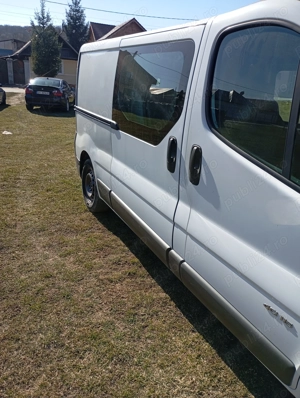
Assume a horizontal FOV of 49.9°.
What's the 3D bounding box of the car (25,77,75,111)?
[{"bbox_3d":[-4.791,-5.156,15.766,1.820,1.430,4.530,1,20,-8],"label":"car"}]

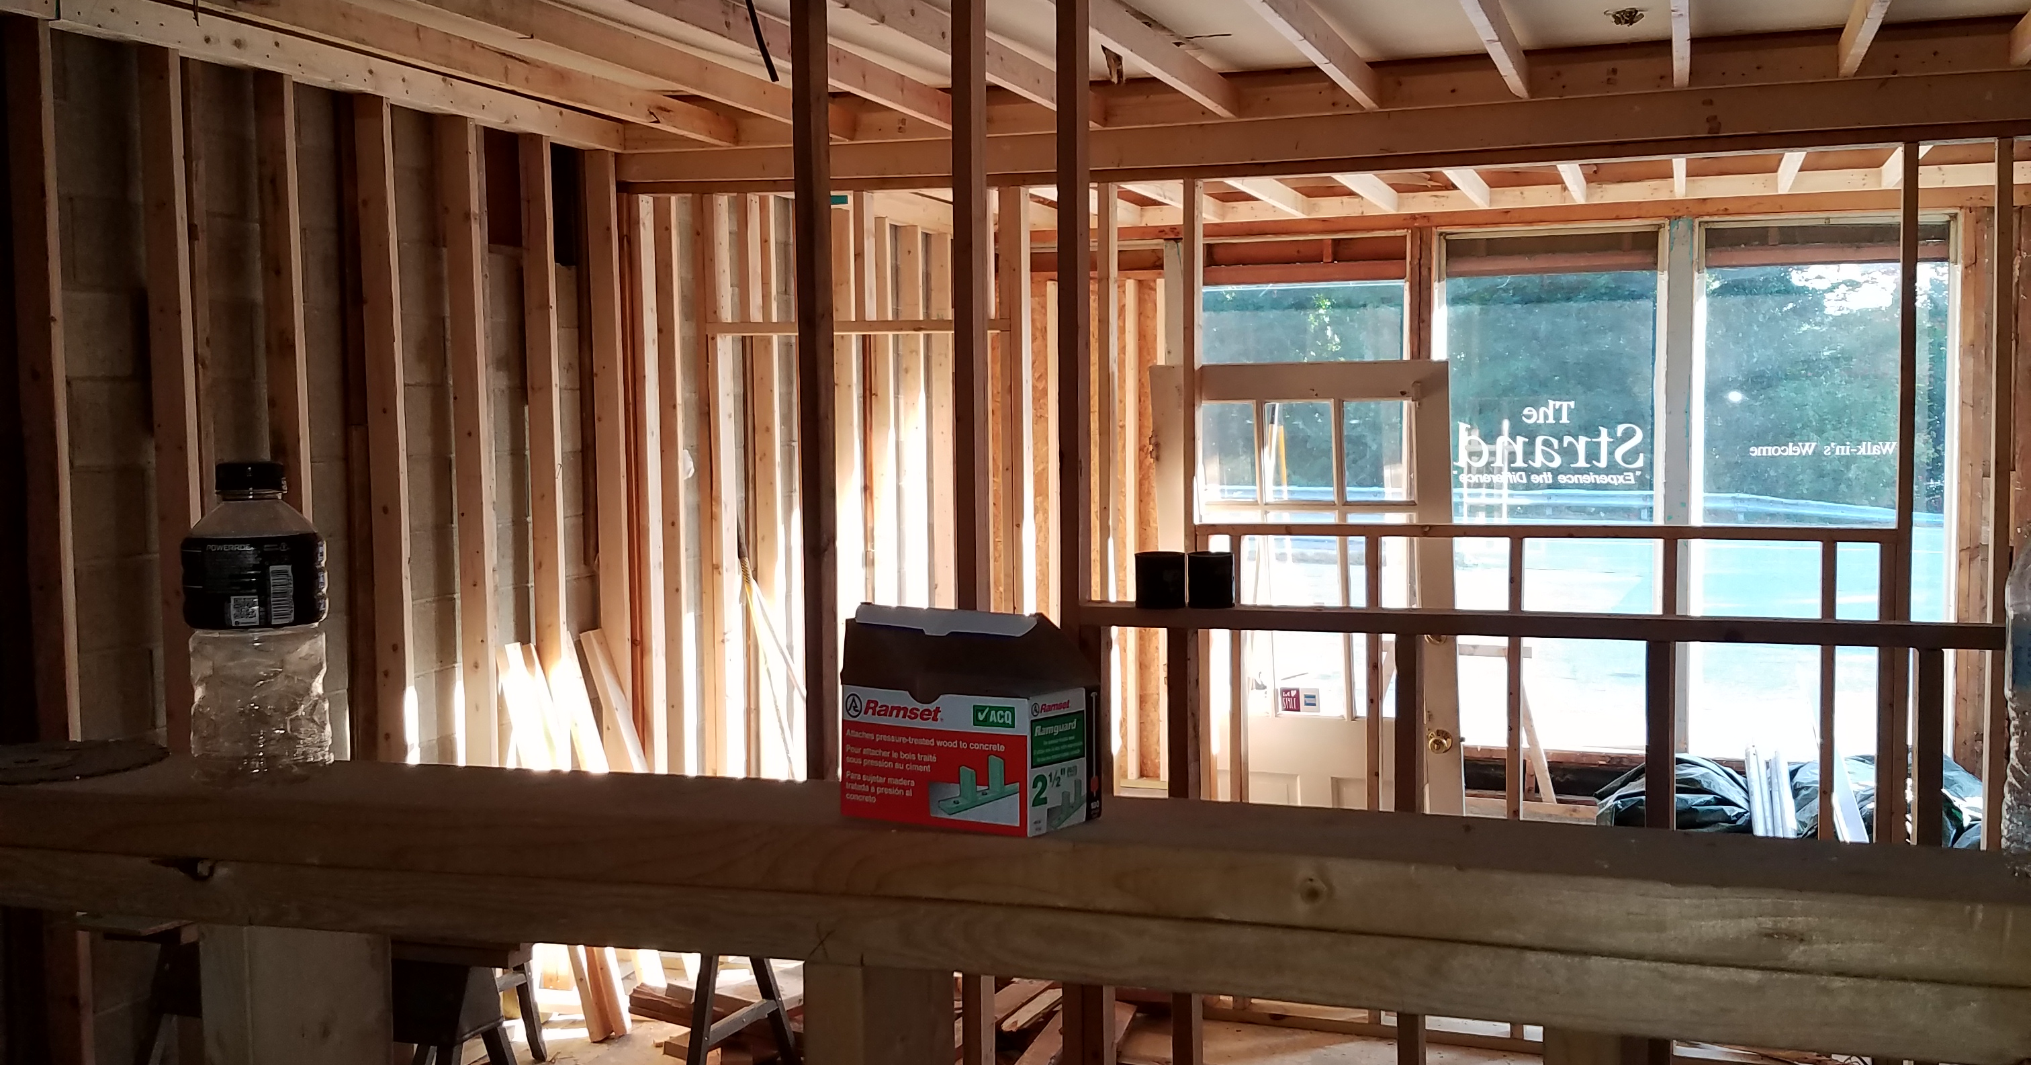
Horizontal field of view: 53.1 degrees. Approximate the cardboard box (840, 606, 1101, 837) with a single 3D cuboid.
[{"bbox_3d":[-0.025,0.100,1.141,0.126,0.116,0.072,2,4,34],"label":"cardboard box"}]

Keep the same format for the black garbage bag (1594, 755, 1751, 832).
[{"bbox_3d":[2.694,1.124,8.314,0.660,0.400,0.500,0,4,18],"label":"black garbage bag"}]

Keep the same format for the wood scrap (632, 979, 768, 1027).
[{"bbox_3d":[-0.942,1.425,6.101,0.450,0.090,0.130,1,4,32],"label":"wood scrap"}]

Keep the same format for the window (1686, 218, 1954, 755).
[{"bbox_3d":[3.409,-0.196,8.589,1.050,2.260,0.100,0,4,18],"label":"window"}]

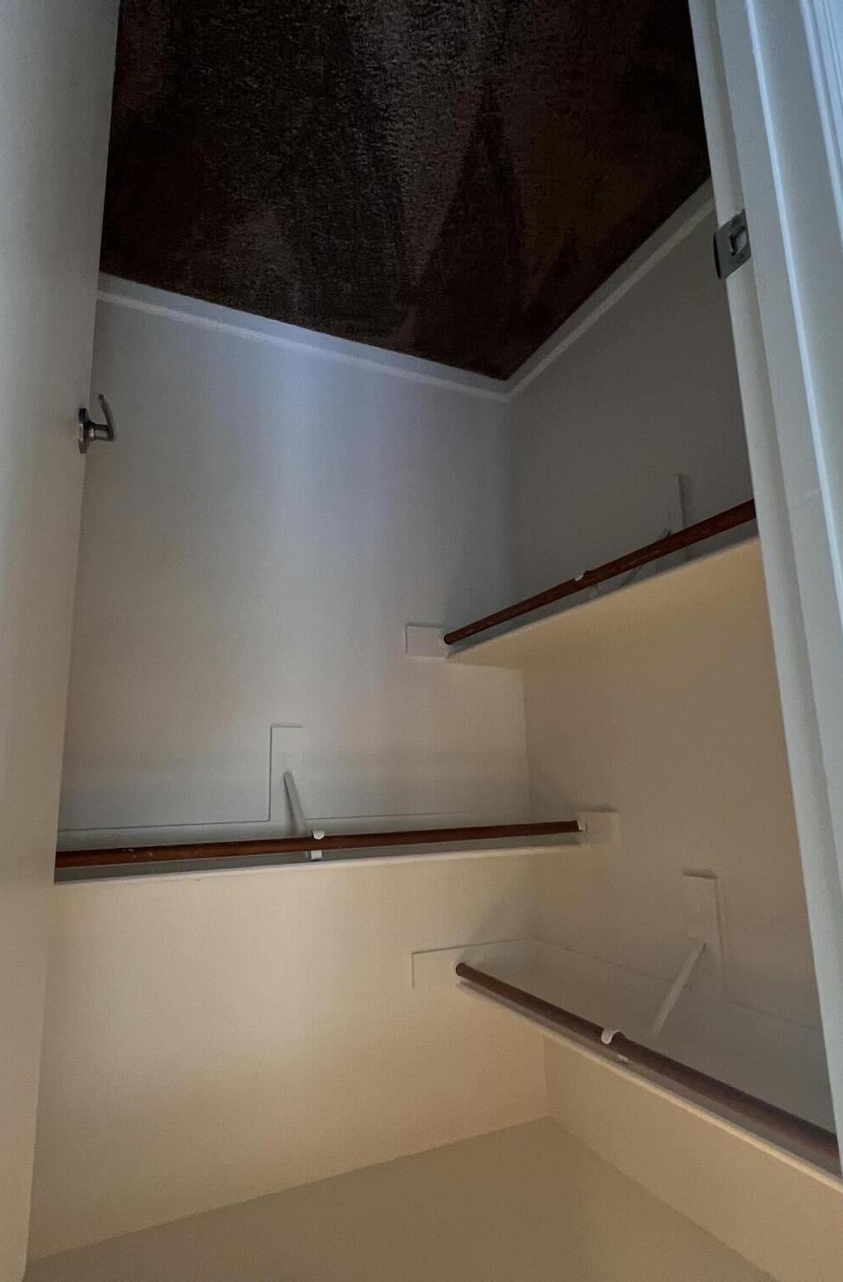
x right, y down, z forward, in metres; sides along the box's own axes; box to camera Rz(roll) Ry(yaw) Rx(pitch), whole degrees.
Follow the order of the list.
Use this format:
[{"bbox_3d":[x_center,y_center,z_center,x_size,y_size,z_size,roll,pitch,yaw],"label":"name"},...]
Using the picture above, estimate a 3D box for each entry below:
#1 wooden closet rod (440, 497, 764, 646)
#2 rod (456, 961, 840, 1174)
[{"bbox_3d":[0.382,-0.141,1.462,0.034,0.034,1.360,5,166,-26],"label":"wooden closet rod"},{"bbox_3d":[0.424,0.813,1.265,0.034,0.034,1.360,5,166,-27],"label":"rod"}]

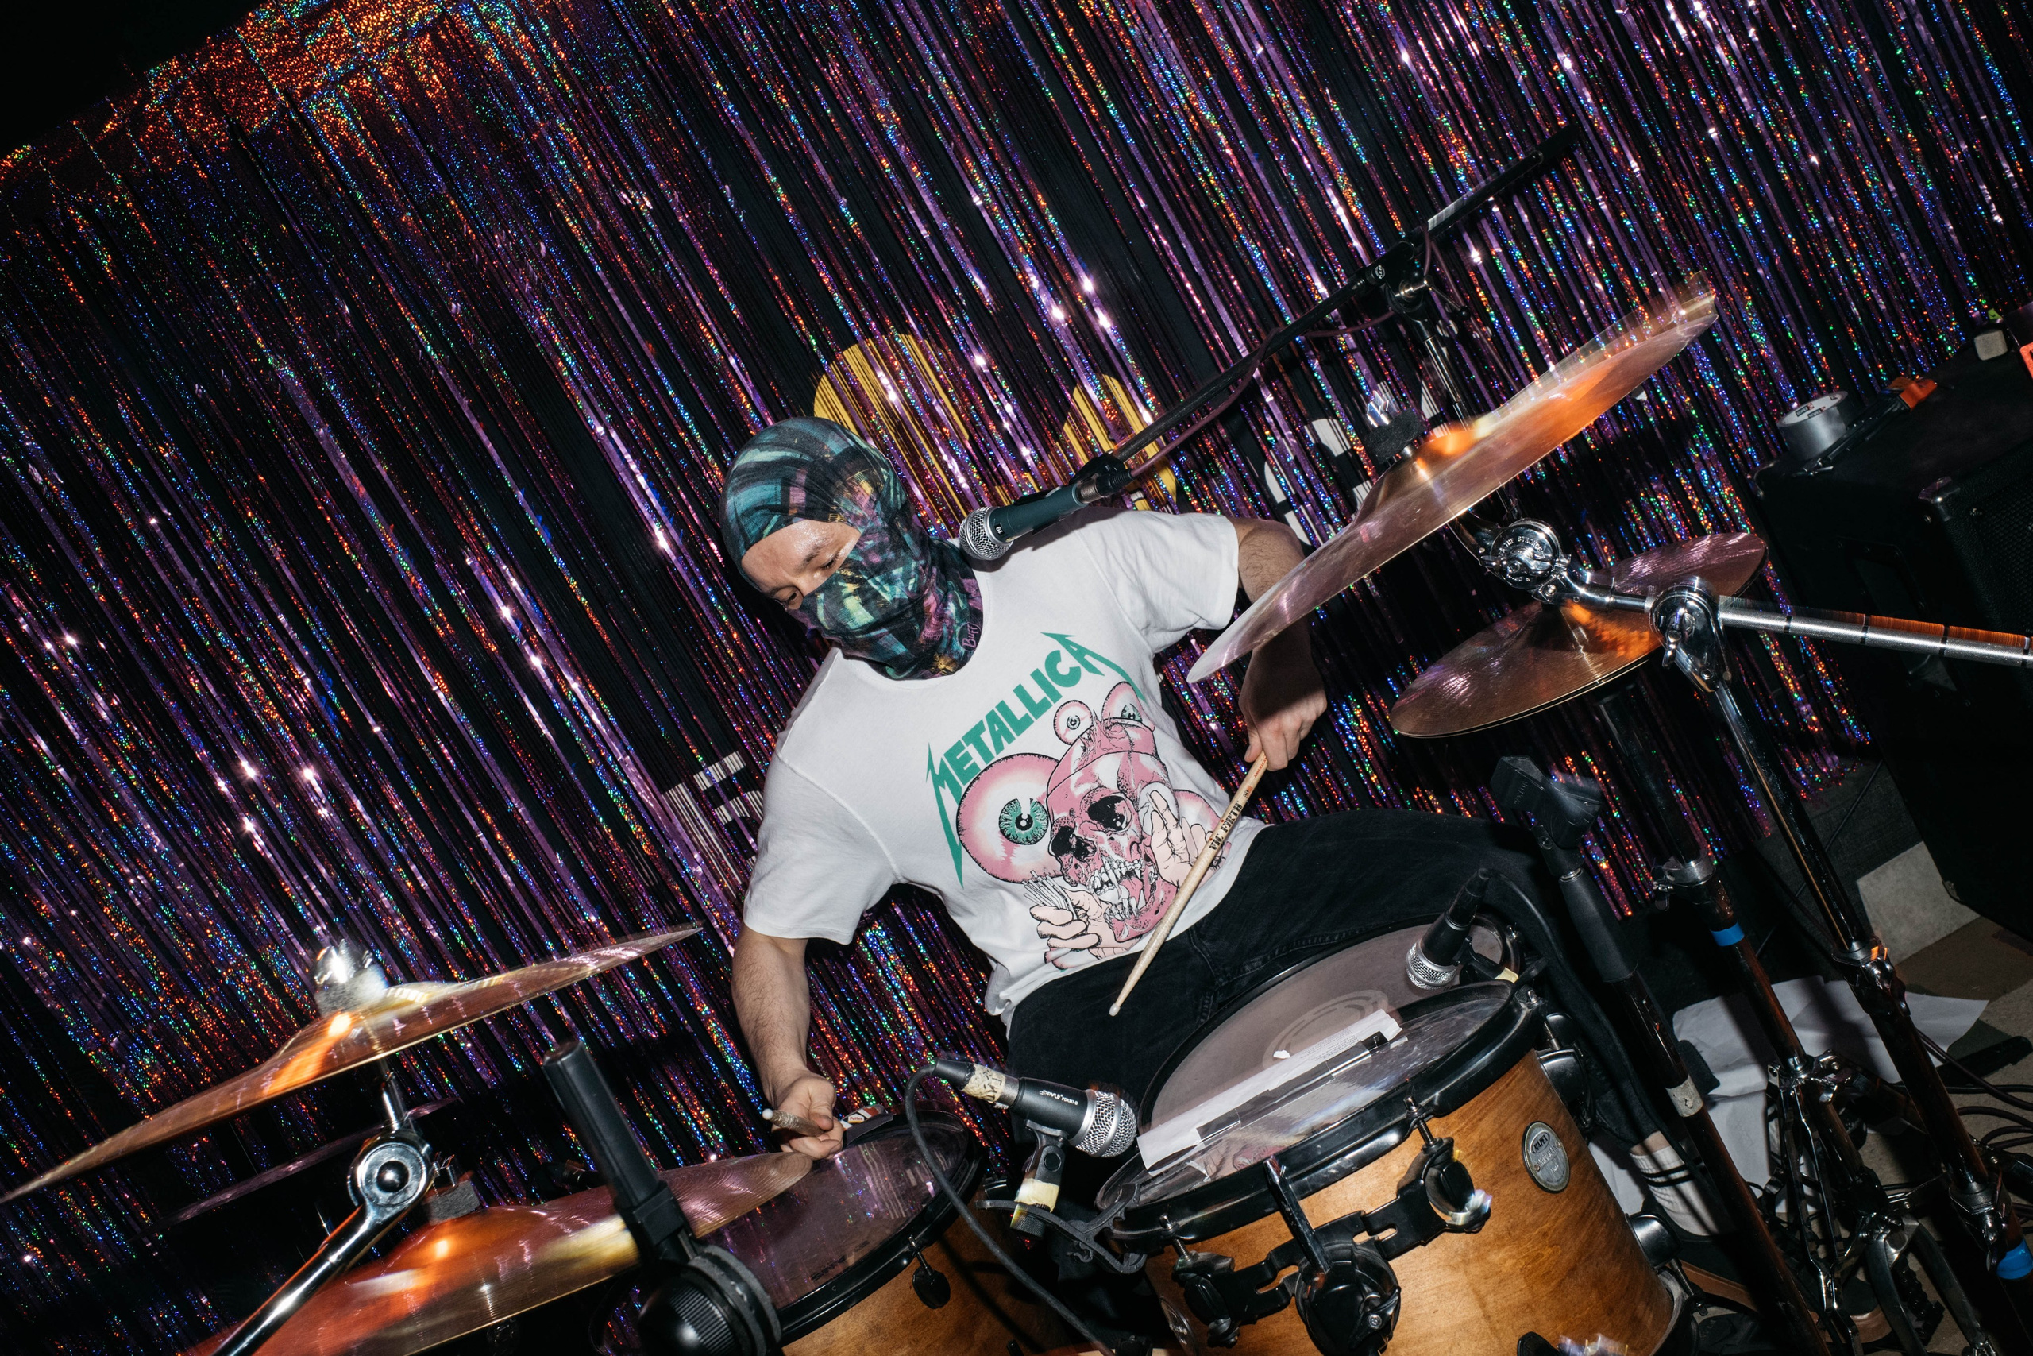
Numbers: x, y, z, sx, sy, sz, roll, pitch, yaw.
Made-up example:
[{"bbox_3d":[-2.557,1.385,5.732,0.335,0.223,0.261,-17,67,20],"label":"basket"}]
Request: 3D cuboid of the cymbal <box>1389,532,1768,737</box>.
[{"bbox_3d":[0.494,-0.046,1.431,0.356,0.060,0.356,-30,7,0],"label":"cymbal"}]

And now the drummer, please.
[{"bbox_3d":[0.184,0.297,1.720,0.820,1.350,0.740,-30,7,0],"label":"drummer"}]

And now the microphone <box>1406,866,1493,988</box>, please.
[{"bbox_3d":[0.359,0.204,1.300,0.045,0.045,0.147,-37,-30,-42],"label":"microphone"}]

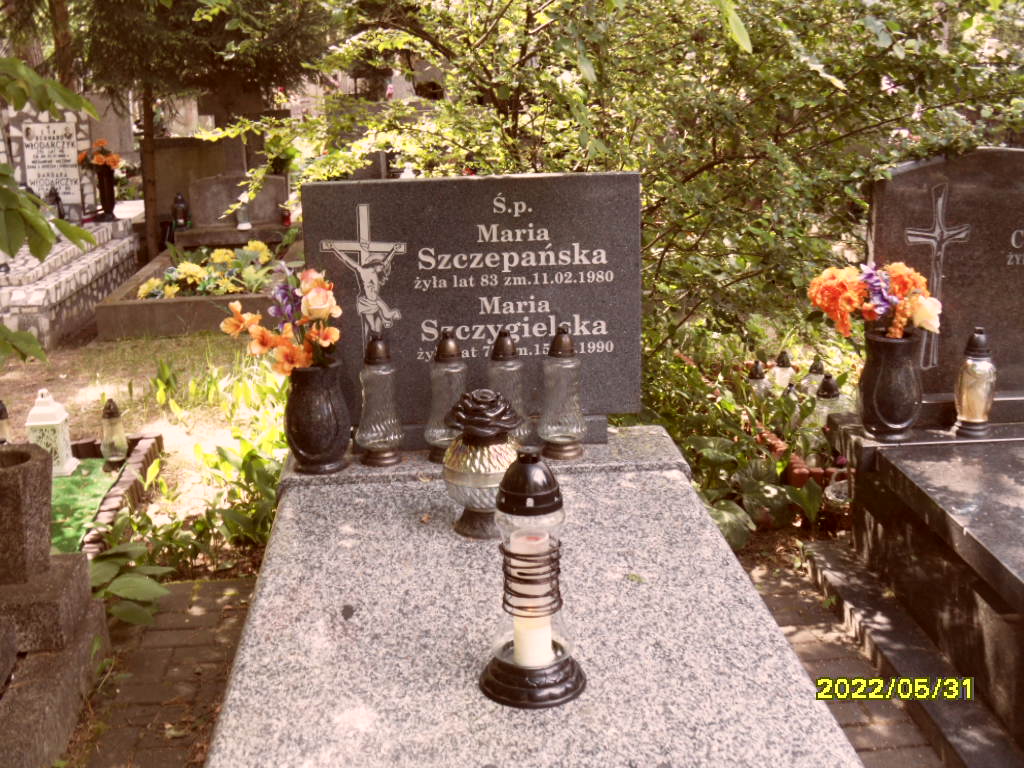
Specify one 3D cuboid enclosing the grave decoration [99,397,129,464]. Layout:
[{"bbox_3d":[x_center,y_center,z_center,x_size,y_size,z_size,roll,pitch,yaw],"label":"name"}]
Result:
[{"bbox_3d":[-1.513,0.187,4.465,0.105,0.270,0.105,-2,15,-5],"label":"grave decoration"}]

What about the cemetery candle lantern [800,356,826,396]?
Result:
[{"bbox_3d":[1.367,-0.008,5.317,0.110,0.255,0.110,-2,15,-5],"label":"cemetery candle lantern"}]

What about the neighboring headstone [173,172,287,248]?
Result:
[{"bbox_3d":[-1.988,-1.266,8.598,0.840,0.520,0.340,-2,15,-5],"label":"neighboring headstone"}]

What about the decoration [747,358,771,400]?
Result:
[{"bbox_3d":[1.103,-0.007,5.268,0.100,0.250,0.100,-2,15,-5],"label":"decoration"}]

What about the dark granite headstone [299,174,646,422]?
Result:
[{"bbox_3d":[-0.108,-0.237,3.288,0.915,0.665,0.080,-2,15,-5],"label":"dark granite headstone"}]

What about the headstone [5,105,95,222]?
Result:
[{"bbox_3d":[-3.406,-1.652,8.768,0.620,0.870,0.160,-2,15,-5],"label":"headstone"}]

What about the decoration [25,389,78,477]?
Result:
[{"bbox_3d":[-1.750,0.174,4.441,0.160,0.305,0.160,-3,15,-8],"label":"decoration"}]

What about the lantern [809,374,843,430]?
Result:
[{"bbox_3d":[1.273,0.103,4.713,0.130,0.290,0.130,-2,15,-5],"label":"lantern"}]

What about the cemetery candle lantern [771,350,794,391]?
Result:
[{"bbox_3d":[1.261,-0.042,5.469,0.100,0.245,0.100,-2,15,-5],"label":"cemetery candle lantern"}]

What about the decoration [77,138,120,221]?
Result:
[{"bbox_3d":[-2.947,-1.480,8.476,0.290,0.580,0.240,-2,15,-5],"label":"decoration"}]

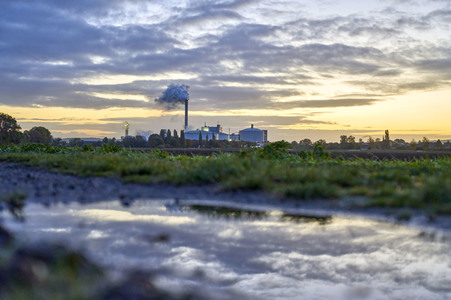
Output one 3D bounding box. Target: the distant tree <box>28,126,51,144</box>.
[{"bbox_3d":[-109.070,-7.830,370.000,14.190,11.530,13.480,0,0,0],"label":"distant tree"}]

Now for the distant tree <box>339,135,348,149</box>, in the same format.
[{"bbox_3d":[94.660,-6.110,500.000,6.390,10.940,6.070,0,0,0],"label":"distant tree"}]

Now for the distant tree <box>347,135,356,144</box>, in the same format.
[{"bbox_3d":[100.660,-6.190,500.000,7.190,10.780,6.830,0,0,0],"label":"distant tree"}]

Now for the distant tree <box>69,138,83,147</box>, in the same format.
[{"bbox_3d":[-114.650,-5.370,480.000,10.740,6.900,10.200,0,0,0],"label":"distant tree"}]

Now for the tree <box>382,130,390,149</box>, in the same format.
[{"bbox_3d":[134.380,-8.520,520.000,5.400,15.700,5.130,0,0,0],"label":"tree"}]

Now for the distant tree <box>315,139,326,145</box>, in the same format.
[{"bbox_3d":[76.090,-4.790,500.000,9.190,7.990,8.730,0,0,0],"label":"distant tree"}]

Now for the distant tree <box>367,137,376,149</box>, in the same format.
[{"bbox_3d":[116.630,-5.710,500.000,6.390,10.150,6.070,0,0,0],"label":"distant tree"}]

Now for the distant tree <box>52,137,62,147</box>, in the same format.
[{"bbox_3d":[-115.420,-5.150,430.000,6.870,6.870,6.530,0,0,0],"label":"distant tree"}]

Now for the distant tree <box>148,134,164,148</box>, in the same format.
[{"bbox_3d":[-49.610,-6.290,450.000,11.500,9.990,10.930,0,0,0],"label":"distant tree"}]

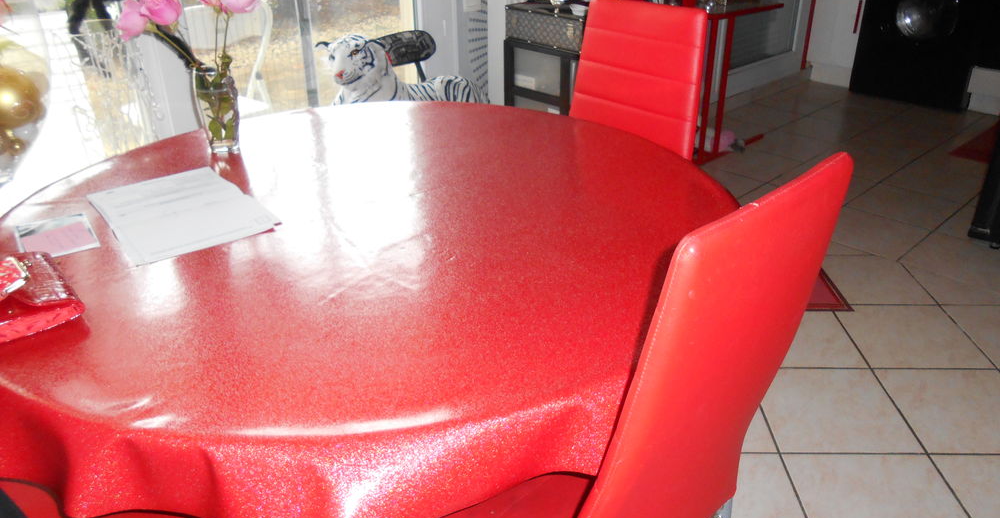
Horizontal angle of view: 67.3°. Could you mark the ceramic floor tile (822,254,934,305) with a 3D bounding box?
[{"bbox_3d":[1.188,0.067,2.464,0.331,0.010,0.331,0,28,3],"label":"ceramic floor tile"}]

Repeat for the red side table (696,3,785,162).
[{"bbox_3d":[0.990,-0.848,3.507,0.495,0.640,0.330,-22,35,-34],"label":"red side table"}]

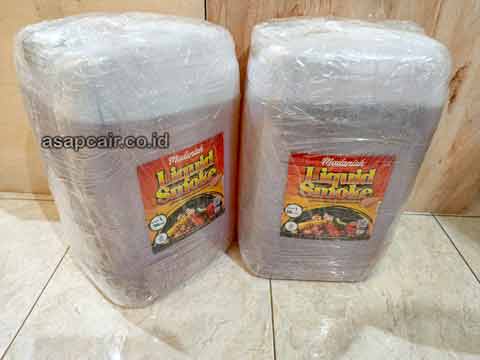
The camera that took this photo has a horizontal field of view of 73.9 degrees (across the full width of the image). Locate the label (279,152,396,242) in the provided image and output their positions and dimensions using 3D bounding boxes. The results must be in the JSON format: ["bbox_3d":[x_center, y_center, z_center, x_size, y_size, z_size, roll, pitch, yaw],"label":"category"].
[{"bbox_3d":[0.139,0.030,0.474,0.144,0.155,0.008,2,34,1],"label":"label"}]

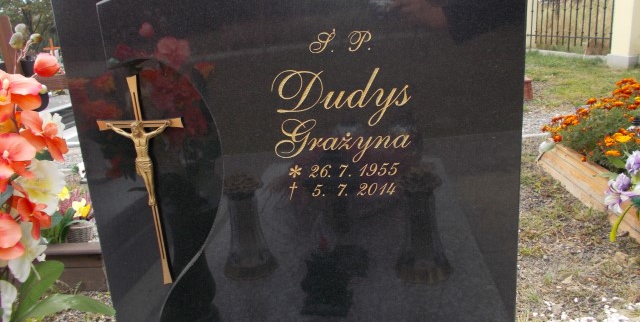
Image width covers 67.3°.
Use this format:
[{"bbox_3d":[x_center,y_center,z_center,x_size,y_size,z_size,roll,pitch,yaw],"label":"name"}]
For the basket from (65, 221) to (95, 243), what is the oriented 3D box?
[{"bbox_3d":[-1.208,0.361,2.420,0.145,0.100,0.140,-12,18,-27],"label":"basket"}]

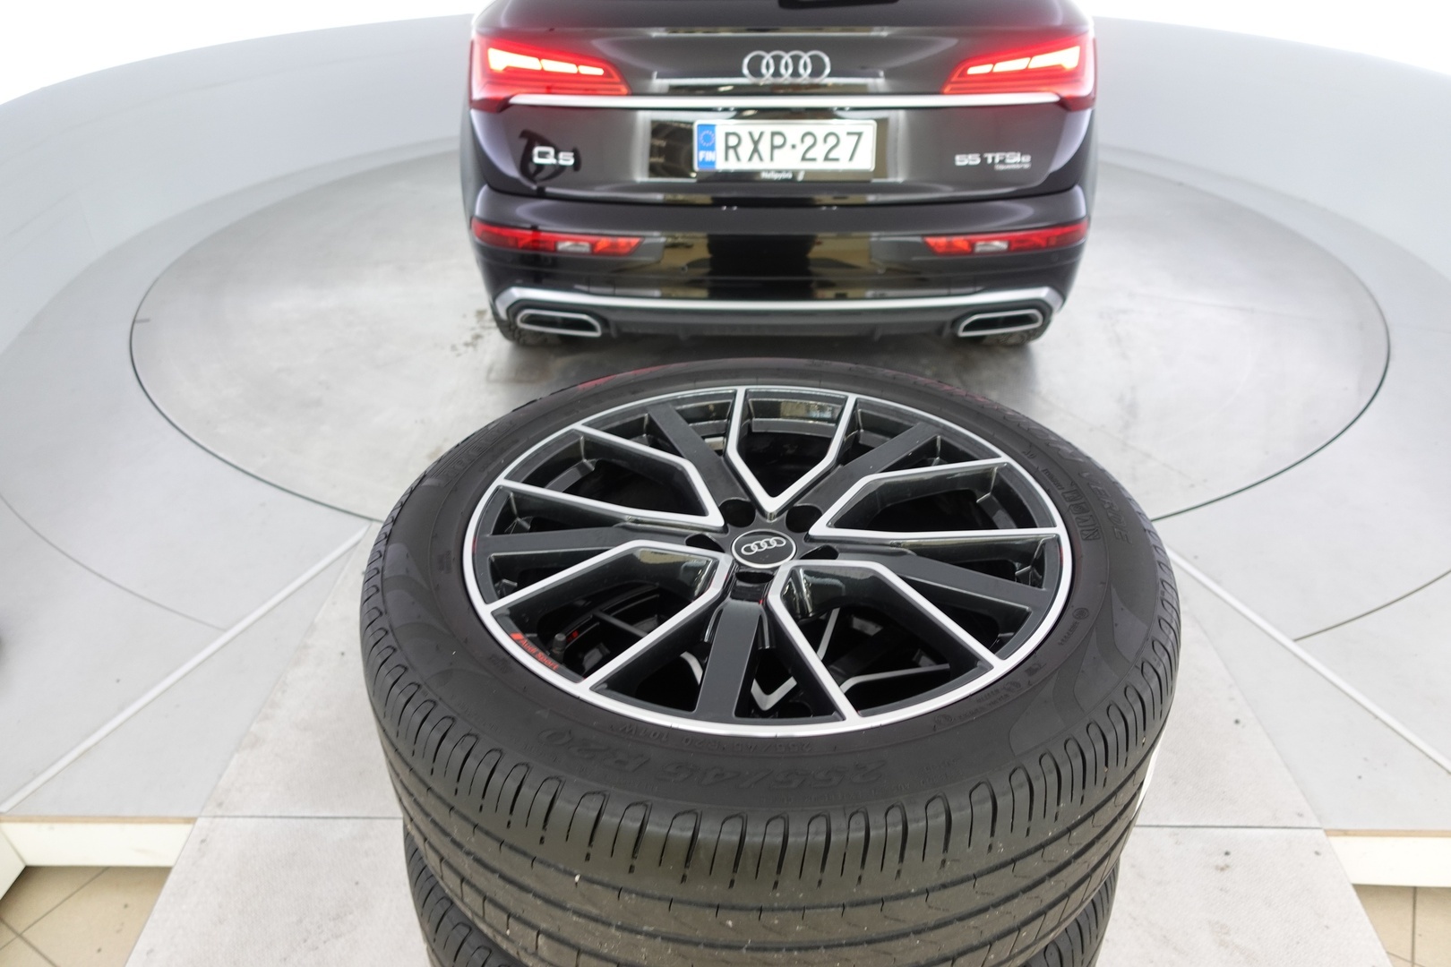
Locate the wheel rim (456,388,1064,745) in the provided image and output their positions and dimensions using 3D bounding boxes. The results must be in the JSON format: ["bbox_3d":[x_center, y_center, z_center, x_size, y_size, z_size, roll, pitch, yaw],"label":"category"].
[{"bbox_3d":[0.038,0.119,0.950,0.540,0.208,0.540,-1,32,0],"label":"wheel rim"}]

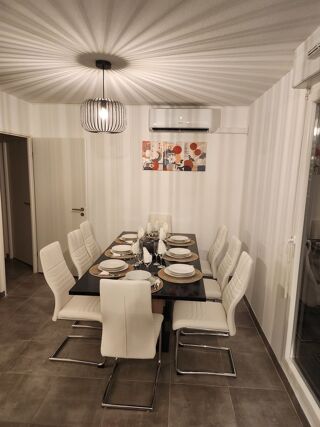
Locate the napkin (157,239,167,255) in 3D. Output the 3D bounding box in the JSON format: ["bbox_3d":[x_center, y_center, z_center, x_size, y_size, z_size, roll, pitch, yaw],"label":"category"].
[{"bbox_3d":[0.018,0.312,2.778,0.080,0.150,0.060,2,9,3],"label":"napkin"}]

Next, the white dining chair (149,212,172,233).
[{"bbox_3d":[-0.026,0.547,4.021,0.431,0.993,0.592,2,10,4],"label":"white dining chair"}]

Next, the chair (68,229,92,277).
[{"bbox_3d":[-0.625,0.683,3.200,0.592,0.993,0.431,2,10,4],"label":"chair"}]

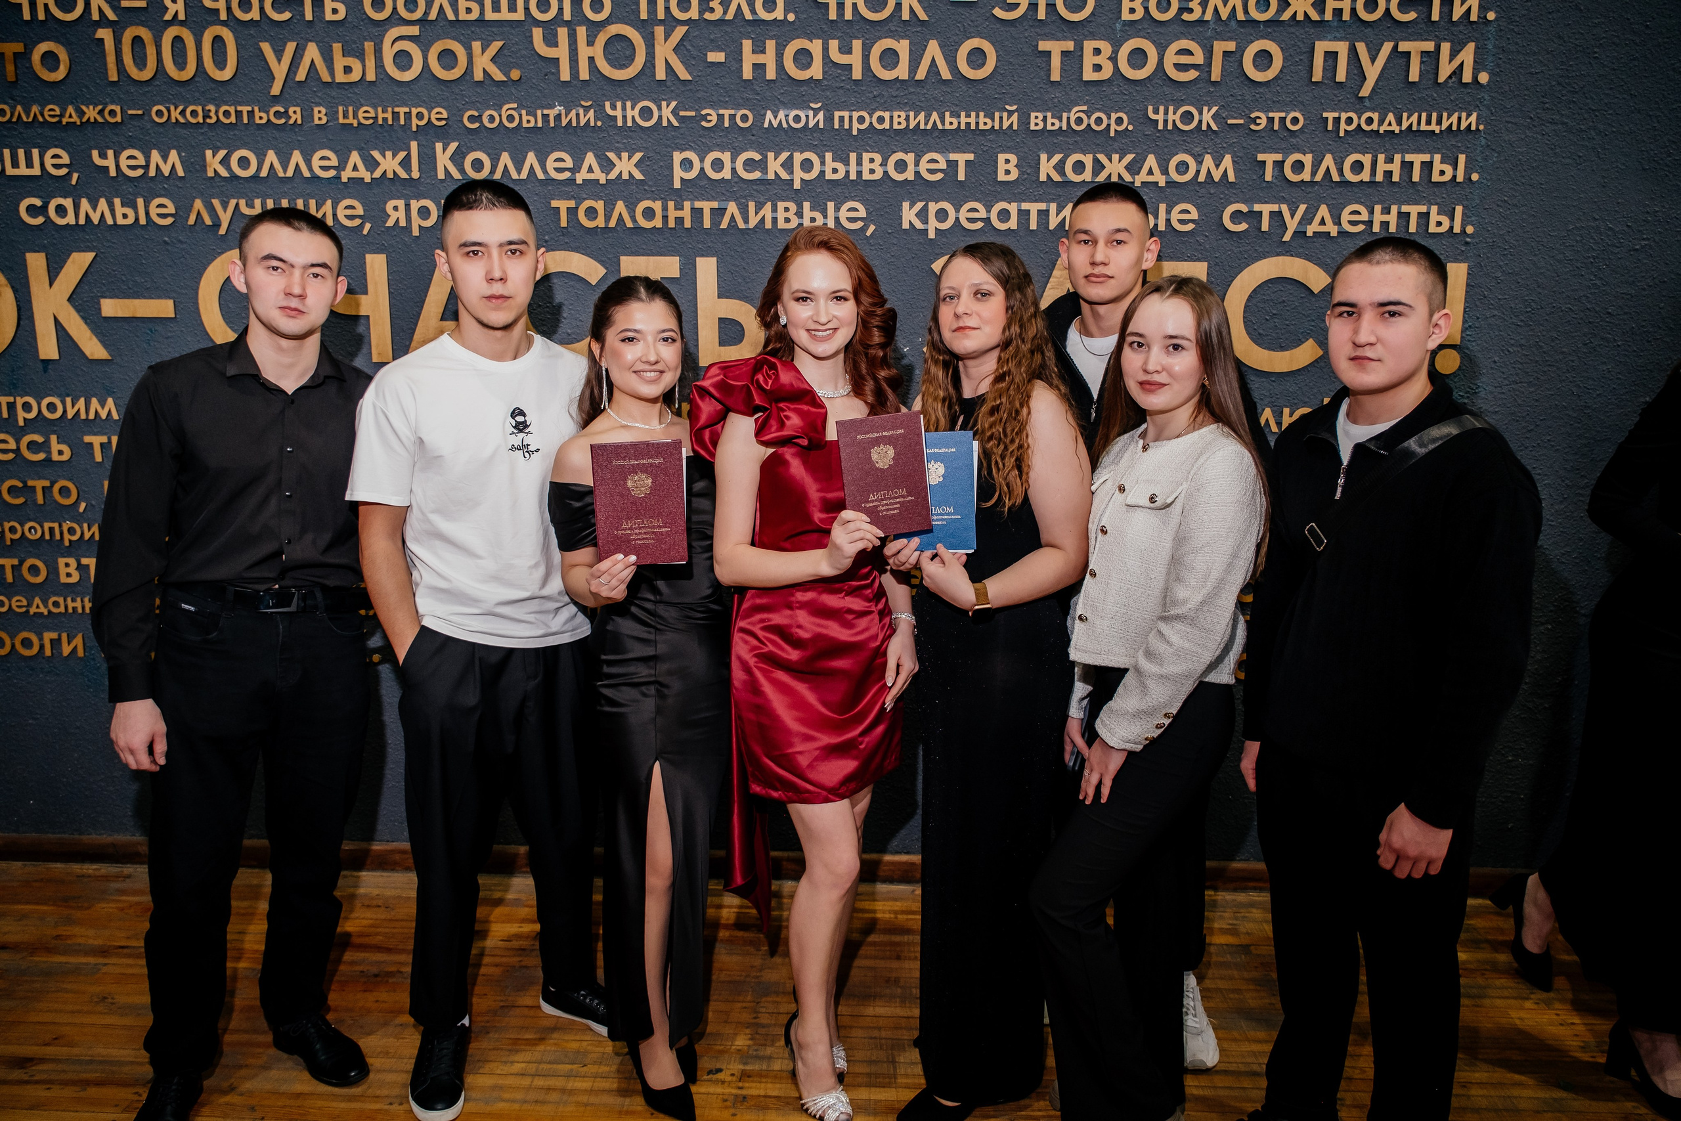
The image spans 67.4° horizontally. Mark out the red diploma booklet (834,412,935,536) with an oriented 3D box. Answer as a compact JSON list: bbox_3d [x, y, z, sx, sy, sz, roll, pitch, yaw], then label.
[{"bbox_3d":[0.079,-0.150,2.235,0.152,0.212,0.012,-6,2,0],"label":"red diploma booklet"}]

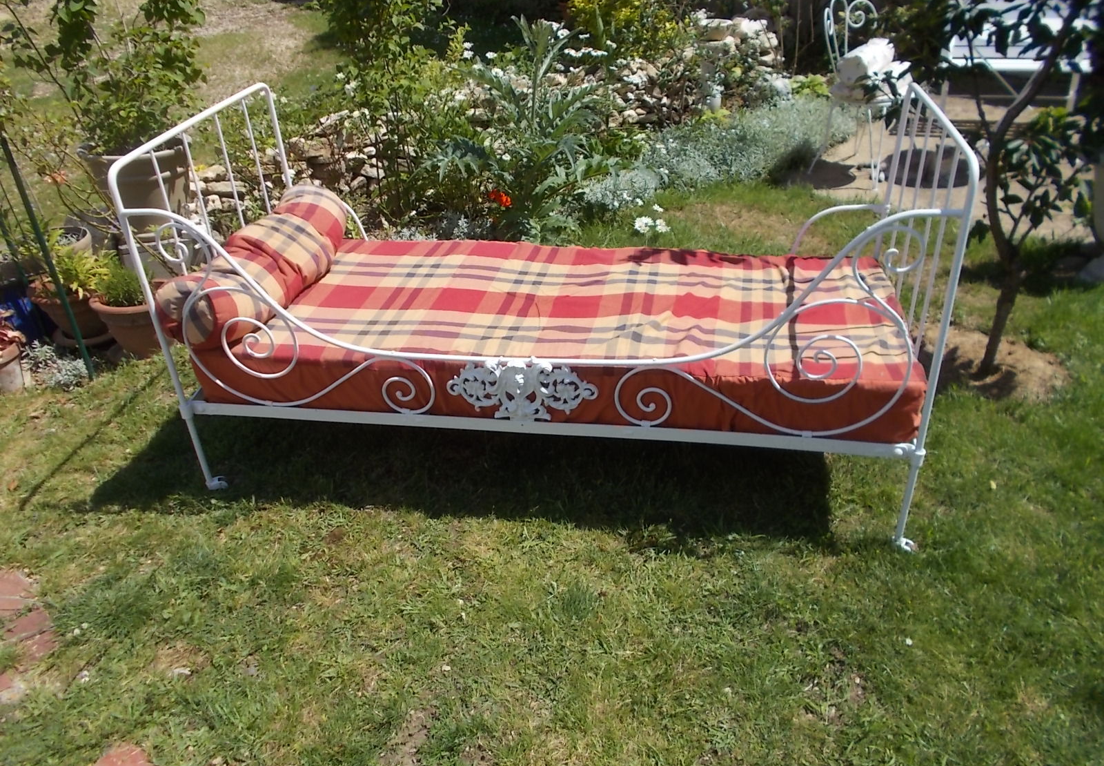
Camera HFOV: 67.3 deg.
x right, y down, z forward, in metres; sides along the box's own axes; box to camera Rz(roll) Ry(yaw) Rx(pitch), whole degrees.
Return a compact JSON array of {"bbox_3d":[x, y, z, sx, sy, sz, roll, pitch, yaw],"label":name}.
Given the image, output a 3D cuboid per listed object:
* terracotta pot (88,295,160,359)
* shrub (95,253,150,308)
[{"bbox_3d":[-1.640,-0.247,3.326,0.313,0.252,0.313,-3,30,2],"label":"terracotta pot"},{"bbox_3d":[-1.670,-0.404,3.240,0.235,0.190,0.225,3,31,11],"label":"shrub"}]

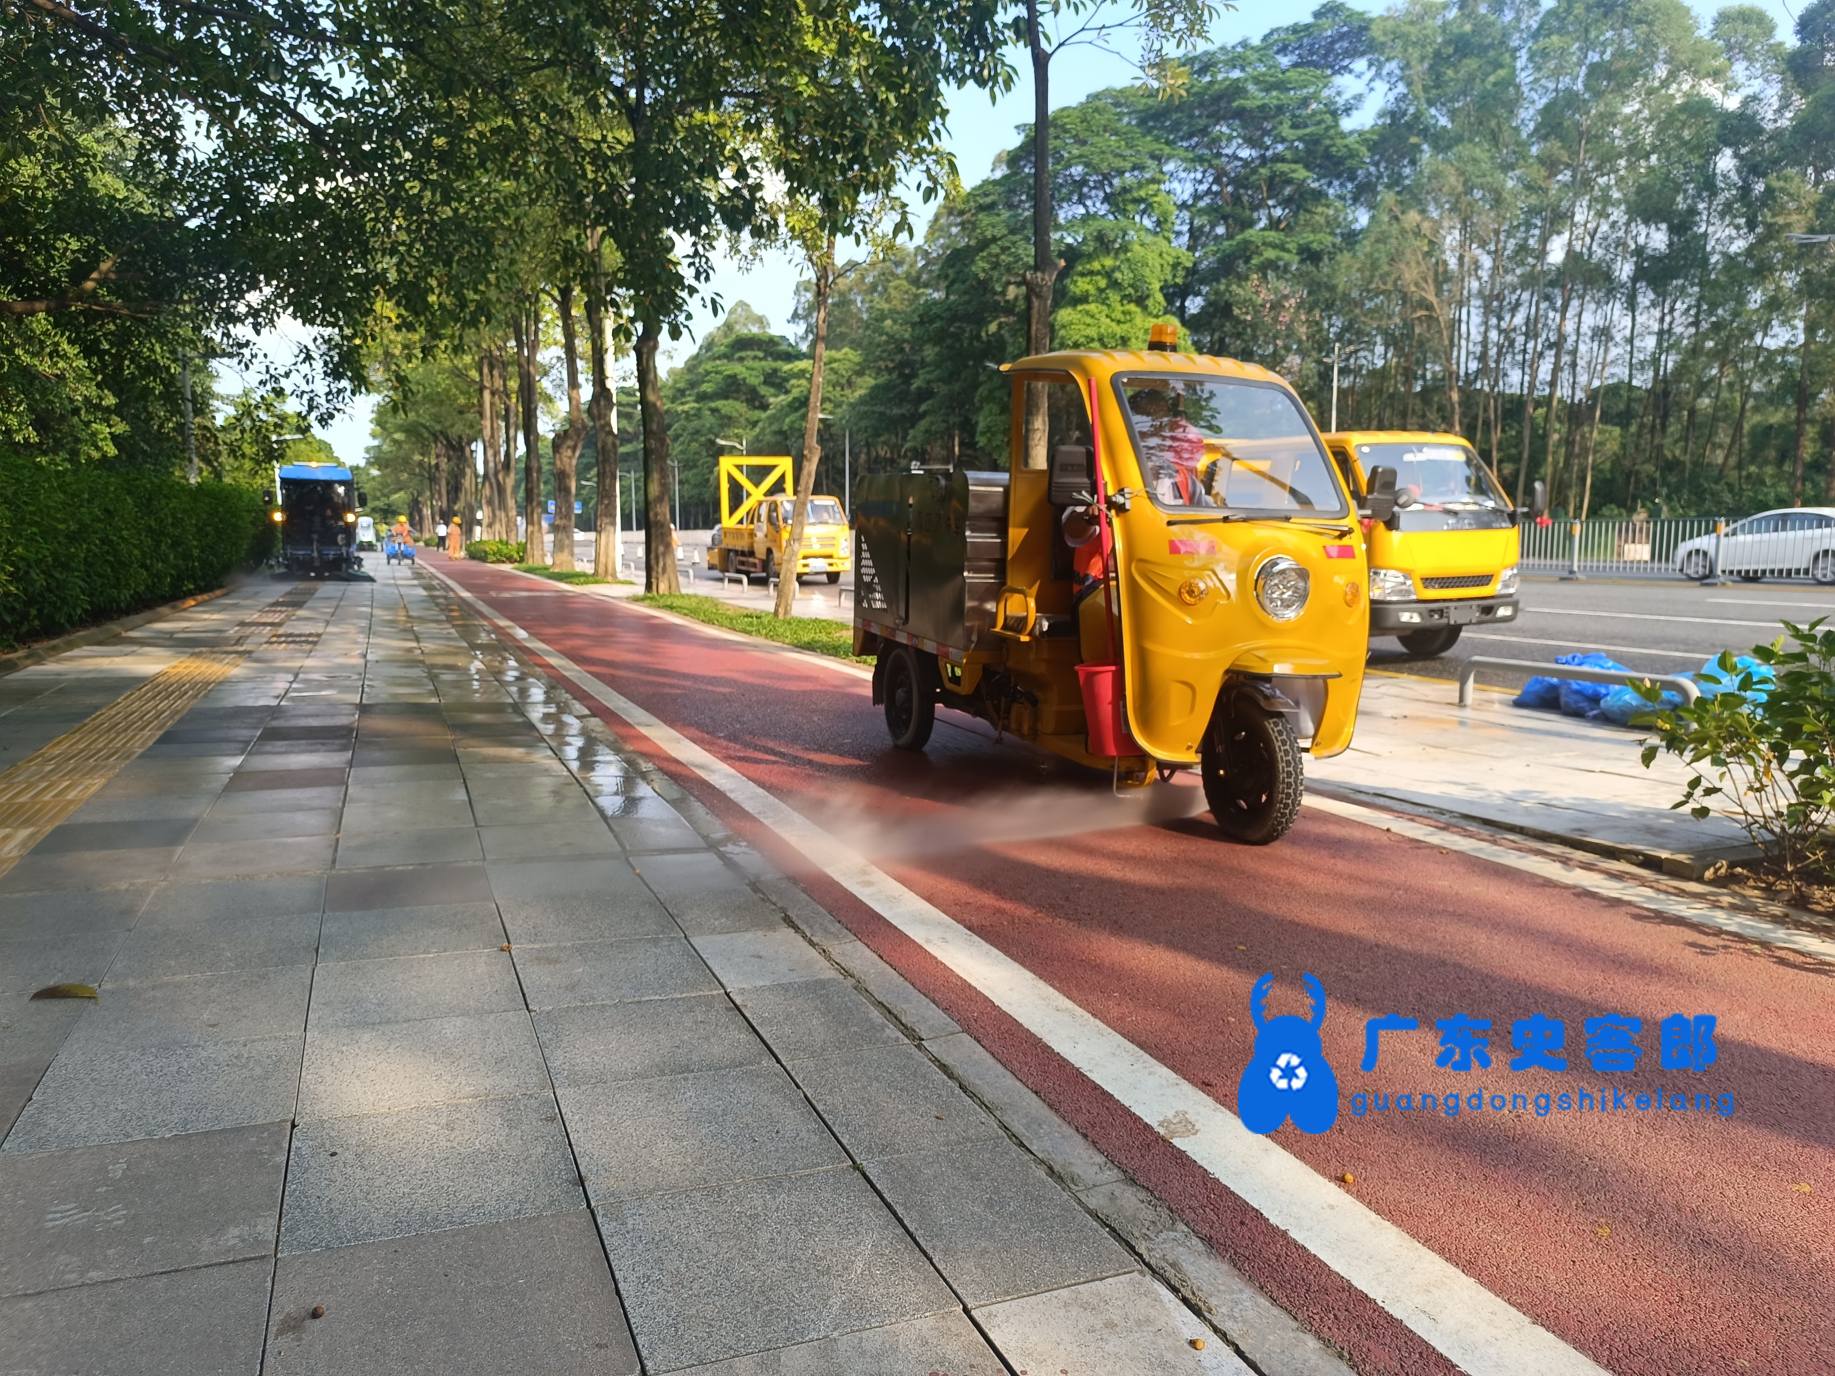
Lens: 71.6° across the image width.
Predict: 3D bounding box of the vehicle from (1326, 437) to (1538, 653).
[{"bbox_3d":[3.478,-1.514,13.312,1.920,2.130,5.400,-4,8,-27],"label":"vehicle"}]

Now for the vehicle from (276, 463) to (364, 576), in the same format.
[{"bbox_3d":[-14.727,-4.138,31.286,2.100,2.650,3.600,-3,8,-22],"label":"vehicle"}]

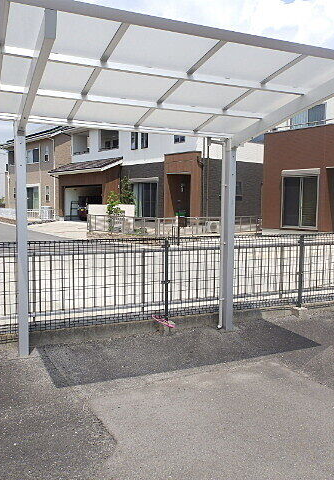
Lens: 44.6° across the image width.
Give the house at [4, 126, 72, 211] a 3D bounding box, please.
[{"bbox_3d":[-8.462,-5.663,33.959,8.900,7.600,7.800,5,6,44],"label":"house"}]

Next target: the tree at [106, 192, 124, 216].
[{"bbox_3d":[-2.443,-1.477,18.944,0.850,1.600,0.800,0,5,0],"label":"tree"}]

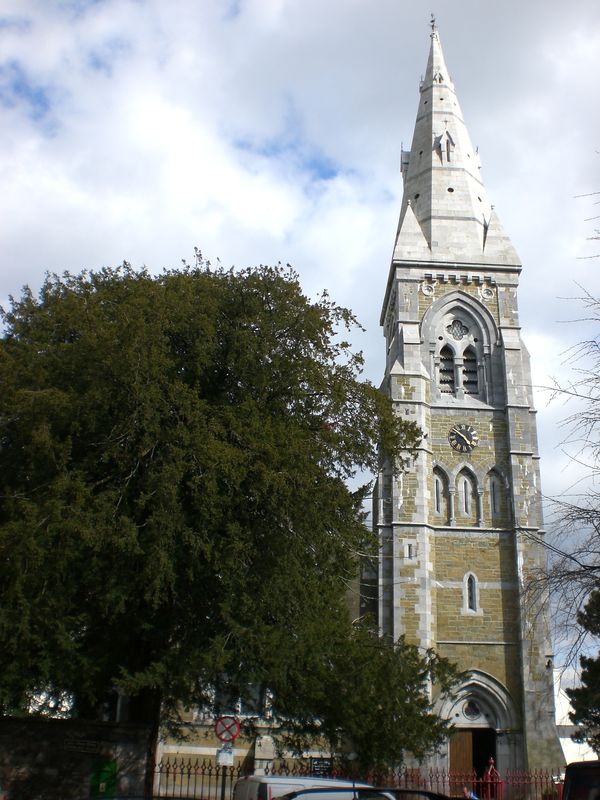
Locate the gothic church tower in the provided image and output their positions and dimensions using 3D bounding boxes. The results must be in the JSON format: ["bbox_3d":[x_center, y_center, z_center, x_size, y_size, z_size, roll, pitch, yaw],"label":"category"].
[{"bbox_3d":[7.944,-3.353,47.787,7.973,45.836,7.638,2,-24,0],"label":"gothic church tower"}]

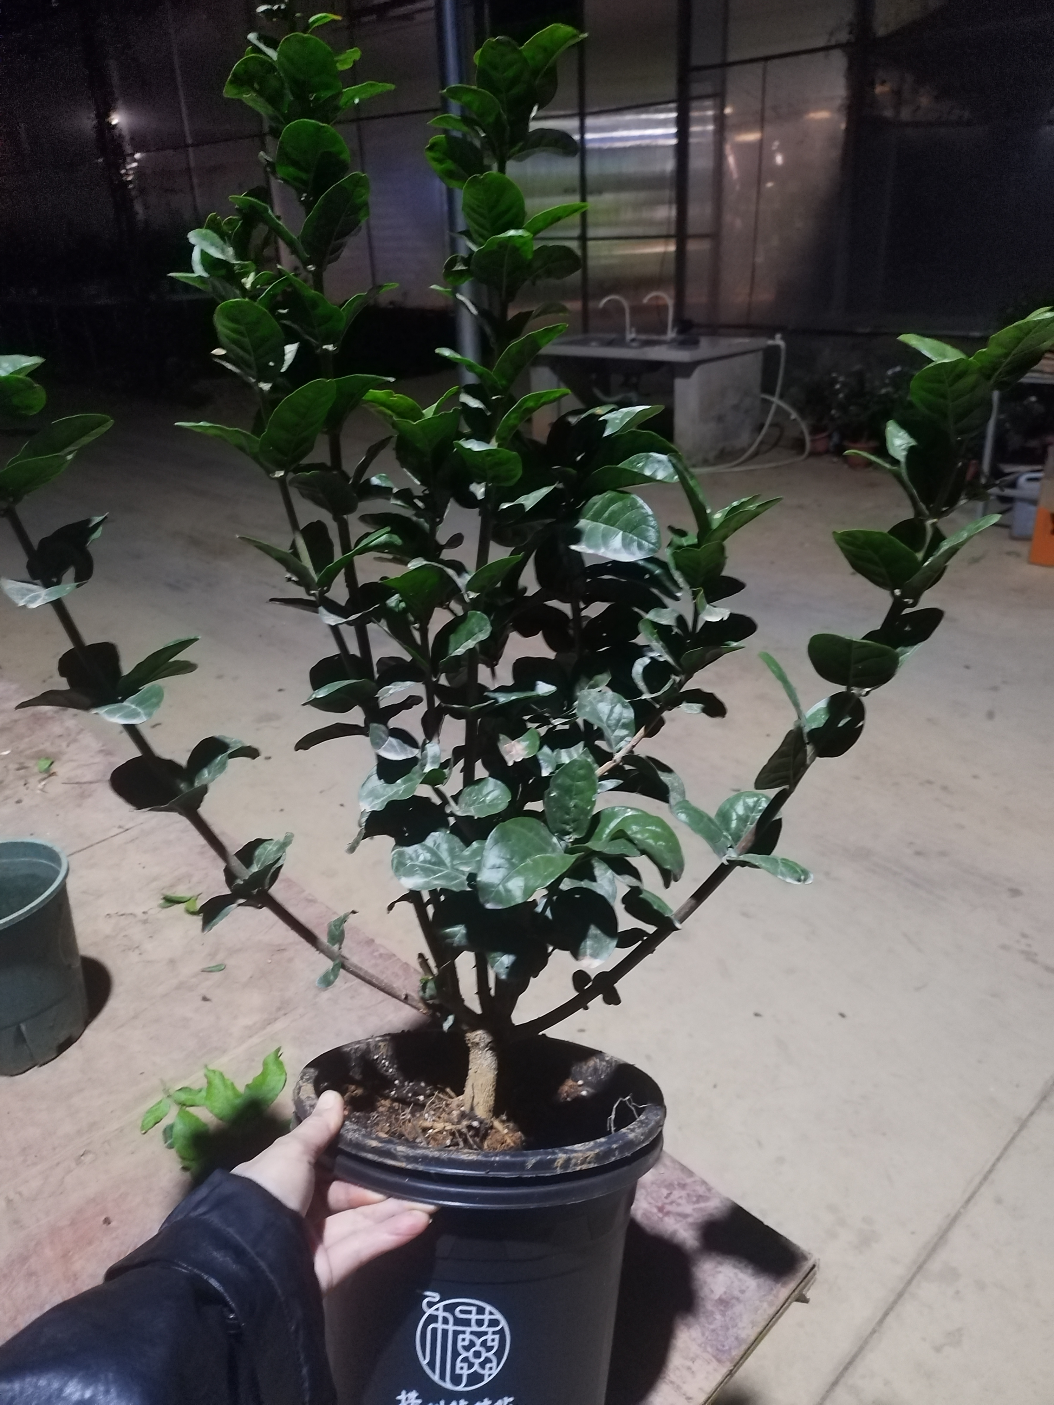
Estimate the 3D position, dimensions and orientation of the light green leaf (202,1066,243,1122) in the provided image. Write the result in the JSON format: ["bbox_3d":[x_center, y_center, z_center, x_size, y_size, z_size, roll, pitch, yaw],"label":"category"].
[{"bbox_3d":[-0.332,0.428,1.155,0.042,0.028,0.062,-11,24,-22],"label":"light green leaf"}]

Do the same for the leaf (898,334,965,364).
[{"bbox_3d":[0.259,-0.223,0.670,0.055,0.013,0.032,21,31,15],"label":"leaf"}]

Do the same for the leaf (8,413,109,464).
[{"bbox_3d":[-0.305,-0.168,0.690,0.074,0.035,0.018,-34,16,-6],"label":"leaf"}]

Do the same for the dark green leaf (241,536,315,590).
[{"bbox_3d":[-0.154,-0.085,0.650,0.062,0.030,0.014,35,66,-6],"label":"dark green leaf"}]

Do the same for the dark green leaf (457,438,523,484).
[{"bbox_3d":[-0.022,-0.142,0.620,0.038,0.036,0.015,2,41,-2],"label":"dark green leaf"}]

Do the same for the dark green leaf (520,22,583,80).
[{"bbox_3d":[0.016,-0.472,0.770,0.056,0.036,0.024,-55,18,-9],"label":"dark green leaf"}]

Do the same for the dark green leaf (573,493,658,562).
[{"bbox_3d":[0.053,-0.104,0.630,0.054,0.014,0.042,15,59,9],"label":"dark green leaf"}]

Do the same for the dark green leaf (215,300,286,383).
[{"bbox_3d":[-0.169,-0.221,0.650,0.042,0.056,0.014,-25,9,-3],"label":"dark green leaf"}]

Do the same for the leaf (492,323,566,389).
[{"bbox_3d":[0.002,-0.217,0.660,0.014,0.057,0.032,50,6,27],"label":"leaf"}]

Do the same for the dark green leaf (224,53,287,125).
[{"bbox_3d":[-0.195,-0.444,0.765,0.045,0.052,0.025,-29,0,24],"label":"dark green leaf"}]

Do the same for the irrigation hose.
[{"bbox_3d":[1.546,-2.044,7.160,0.980,0.780,0.420,-24,32,-39],"label":"irrigation hose"}]

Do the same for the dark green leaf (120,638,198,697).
[{"bbox_3d":[-0.228,-0.021,0.650,0.063,0.033,0.016,-36,59,6],"label":"dark green leaf"}]

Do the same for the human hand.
[{"bbox_3d":[-0.122,0.307,0.665,0.125,0.112,0.085,-3,18,-32],"label":"human hand"}]

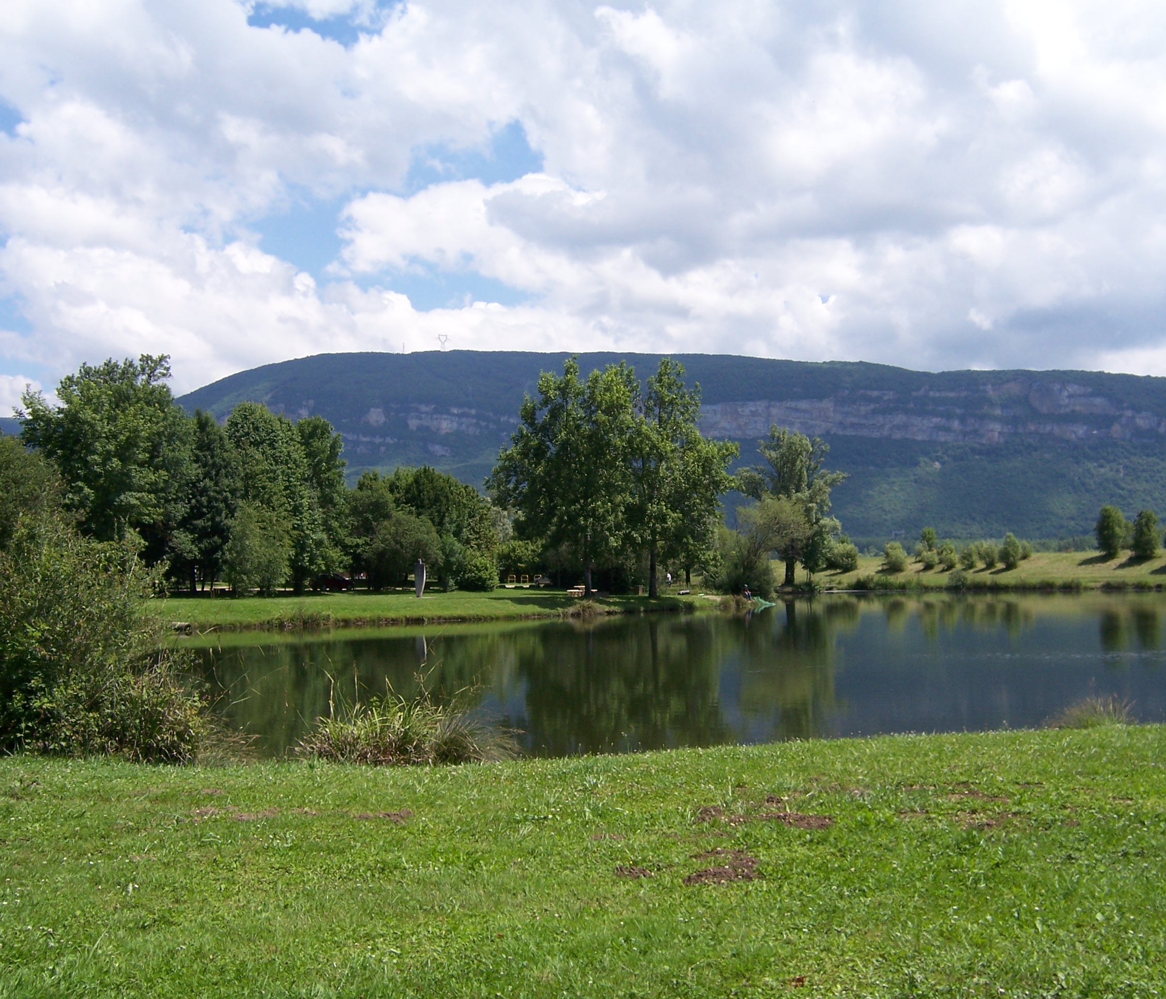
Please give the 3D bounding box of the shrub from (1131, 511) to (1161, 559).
[{"bbox_3d":[89.030,5.600,201.210,4.380,8.080,4.380,0,-3,0],"label":"shrub"}]

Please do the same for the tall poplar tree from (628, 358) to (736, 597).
[{"bbox_3d":[7.280,-1.650,93.460,7.930,17.580,7.930,0,-3,0],"label":"tall poplar tree"}]

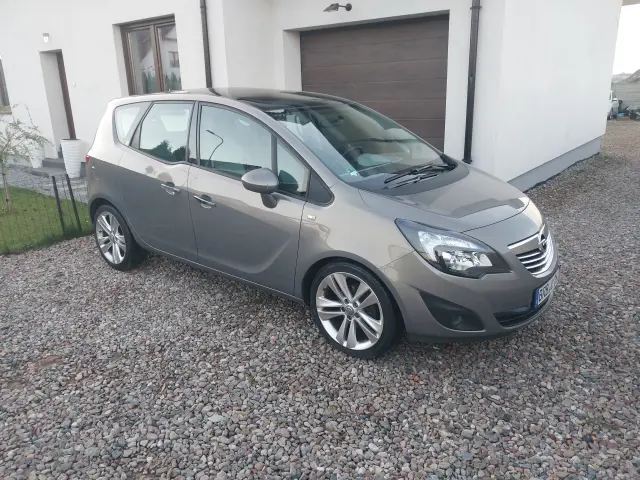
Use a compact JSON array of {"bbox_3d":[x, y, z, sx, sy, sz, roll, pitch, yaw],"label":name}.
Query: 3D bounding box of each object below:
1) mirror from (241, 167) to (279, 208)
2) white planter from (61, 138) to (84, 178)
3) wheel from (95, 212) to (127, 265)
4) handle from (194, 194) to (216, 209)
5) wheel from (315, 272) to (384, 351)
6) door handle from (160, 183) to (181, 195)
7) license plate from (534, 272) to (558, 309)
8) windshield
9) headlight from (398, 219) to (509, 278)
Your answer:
[{"bbox_3d":[-0.364,-0.336,3.484,0.180,0.250,0.230,13,22,38],"label":"mirror"},{"bbox_3d":[-4.464,-1.472,10.002,0.375,0.700,0.375,13,22,38],"label":"white planter"},{"bbox_3d":[-1.811,-0.042,5.025,0.485,0.485,0.190,13,22,38],"label":"wheel"},{"bbox_3d":[-0.805,-0.263,3.872,0.225,0.055,0.055,21,27,35],"label":"handle"},{"bbox_3d":[0.232,0.413,3.409,0.485,0.485,0.190,12,22,36],"label":"wheel"},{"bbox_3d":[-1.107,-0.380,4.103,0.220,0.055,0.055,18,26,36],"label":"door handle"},{"bbox_3d":[1.407,0.274,3.370,0.020,0.115,0.520,13,22,38],"label":"license plate"},{"bbox_3d":[0.298,-0.731,3.997,1.060,0.120,1.330,38,36,25],"label":"windshield"},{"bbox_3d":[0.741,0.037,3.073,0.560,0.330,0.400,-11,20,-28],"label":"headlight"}]

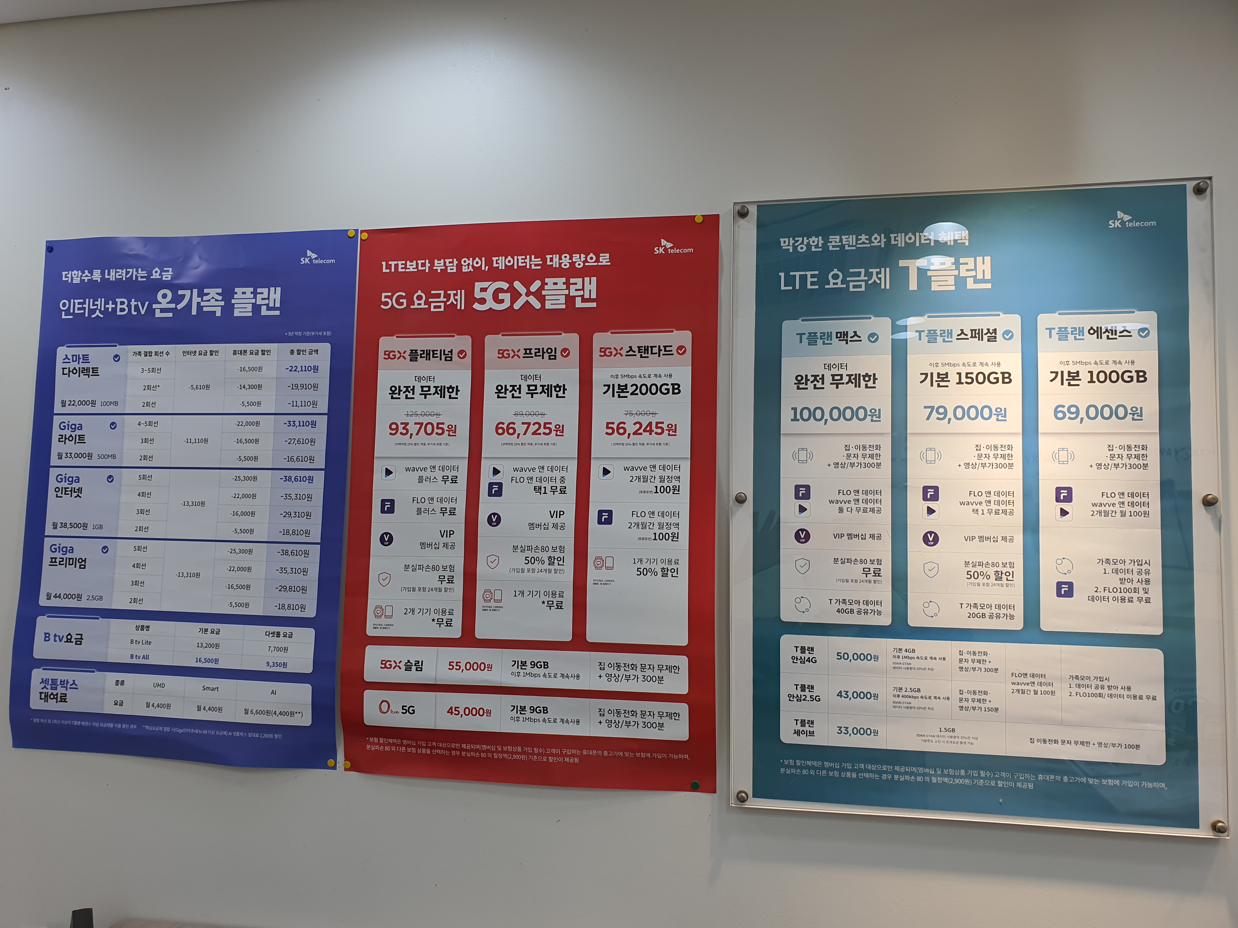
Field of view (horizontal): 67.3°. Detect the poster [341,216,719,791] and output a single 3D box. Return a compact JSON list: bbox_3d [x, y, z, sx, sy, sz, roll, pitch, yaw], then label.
[{"bbox_3d":[-0.143,0.052,1.469,0.600,0.889,0.015,0,-4,10],"label":"poster"}]

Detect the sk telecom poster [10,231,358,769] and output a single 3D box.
[{"bbox_3d":[-0.741,0.049,1.578,0.600,0.889,0.015,0,-4,10],"label":"sk telecom poster"}]

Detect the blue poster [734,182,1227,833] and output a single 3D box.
[{"bbox_3d":[0.500,0.050,1.341,0.669,0.910,0.025,0,-4,10],"label":"blue poster"}]

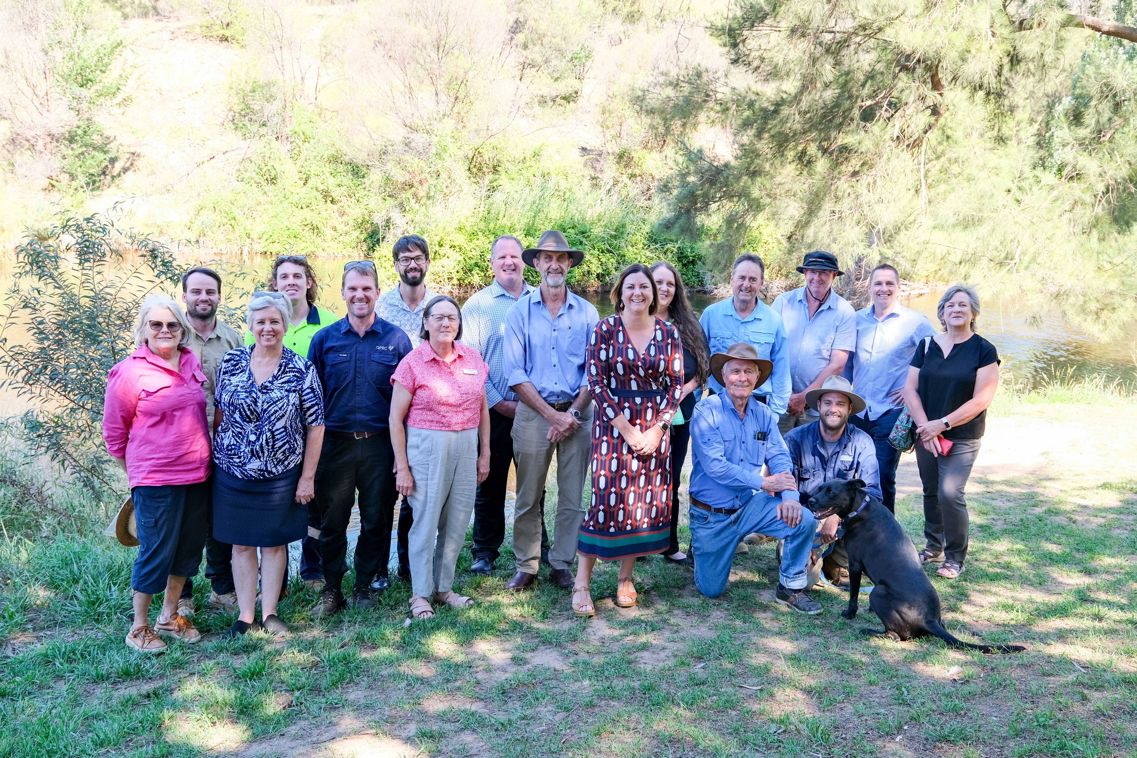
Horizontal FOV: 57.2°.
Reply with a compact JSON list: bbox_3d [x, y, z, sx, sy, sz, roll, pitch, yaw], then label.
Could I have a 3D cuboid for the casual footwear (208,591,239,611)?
[{"bbox_3d":[-1.757,1.151,5.390,0.115,0.125,0.290,-5,8,-38],"label":"casual footwear"}]

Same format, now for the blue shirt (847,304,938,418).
[{"bbox_3d":[1.907,-0.094,6.120,0.560,0.700,0.320,1,6,14],"label":"blue shirt"}]

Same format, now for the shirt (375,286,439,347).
[{"bbox_3d":[-0.841,-0.158,5.620,0.510,0.710,0.300,-1,6,-7],"label":"shirt"}]

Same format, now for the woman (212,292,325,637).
[{"bbox_3d":[-1.447,0.407,5.030,0.510,1.640,0.330,-1,6,-12],"label":"woman"}]

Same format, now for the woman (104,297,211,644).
[{"bbox_3d":[-1.885,0.419,4.771,0.490,1.609,0.380,-7,11,-42],"label":"woman"}]

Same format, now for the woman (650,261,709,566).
[{"bbox_3d":[0.604,0.187,5.930,0.460,1.700,0.320,1,6,9],"label":"woman"}]

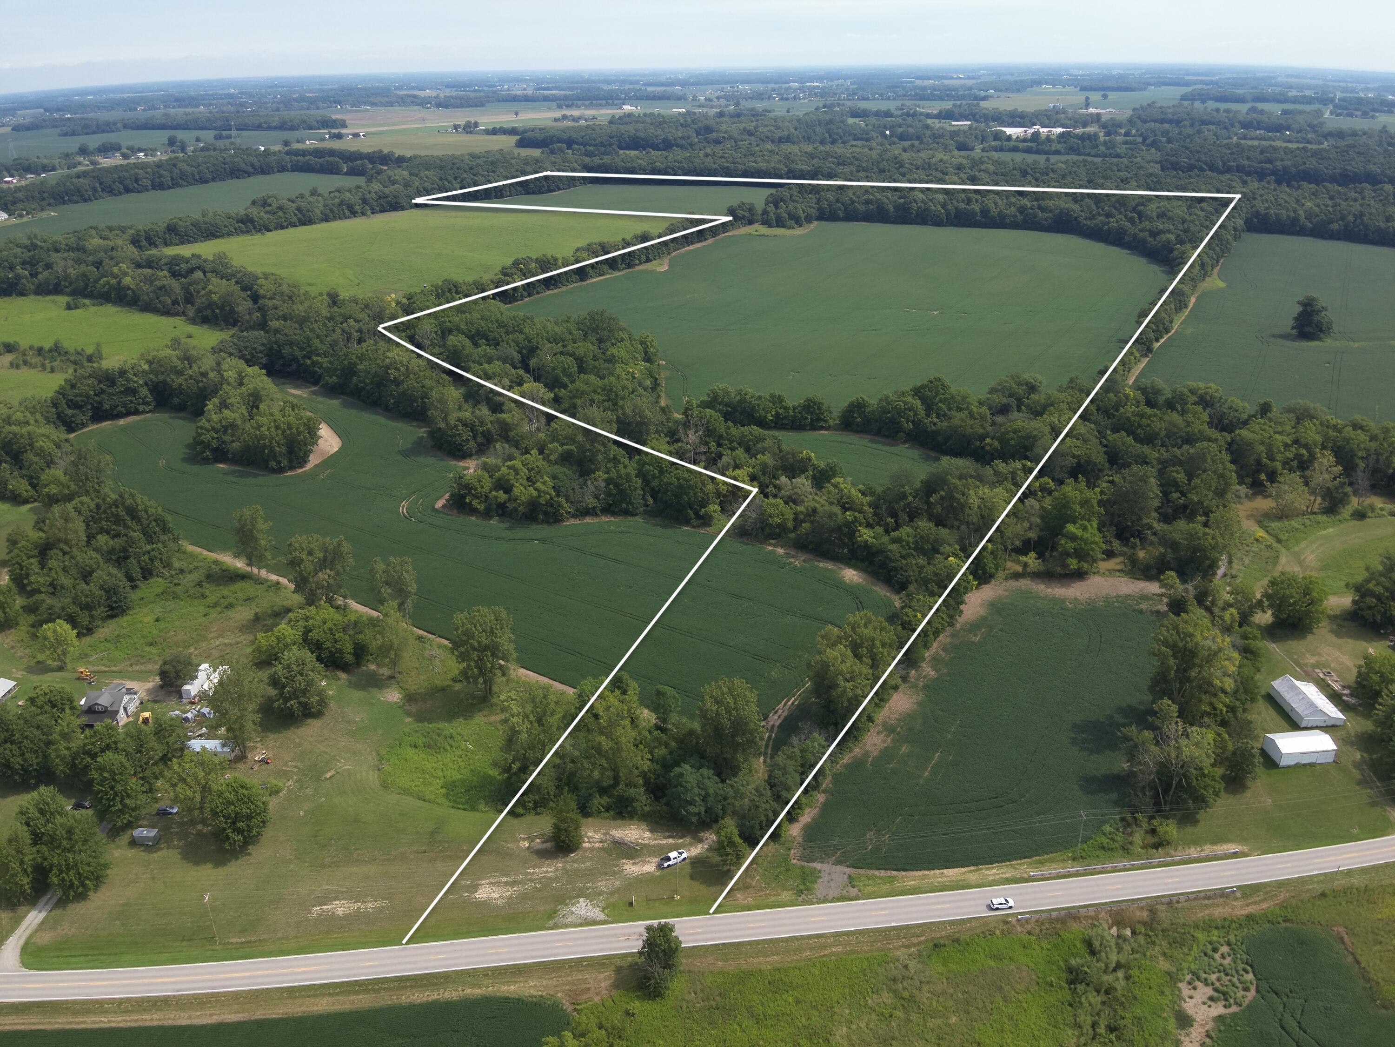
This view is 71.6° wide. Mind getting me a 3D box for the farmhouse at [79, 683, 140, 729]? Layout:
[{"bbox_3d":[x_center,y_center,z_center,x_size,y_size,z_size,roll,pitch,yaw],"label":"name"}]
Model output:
[{"bbox_3d":[-151.890,47.010,249.150,10.700,7.100,13.000,-1,25,0],"label":"farmhouse"}]

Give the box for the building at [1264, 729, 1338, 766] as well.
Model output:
[{"bbox_3d":[142.780,52.830,229.380,13.840,5.030,7.120,-3,26,-4],"label":"building"}]

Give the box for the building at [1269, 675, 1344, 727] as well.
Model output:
[{"bbox_3d":[155.110,44.800,245.770,10.810,5.270,15.120,-1,25,0],"label":"building"}]

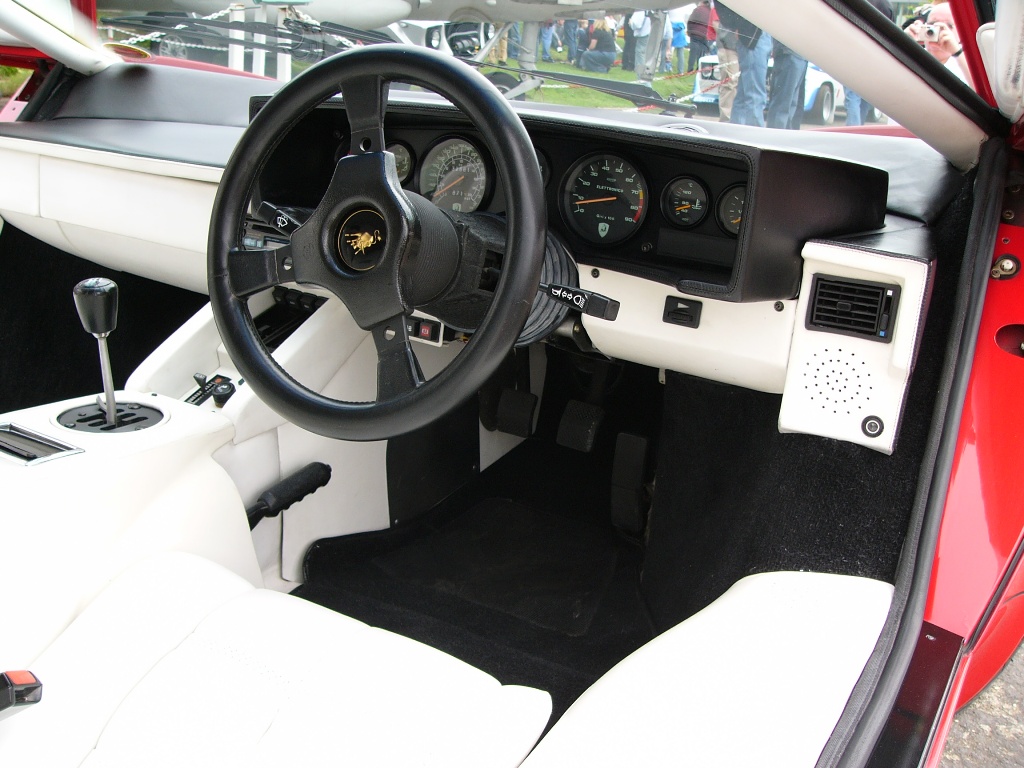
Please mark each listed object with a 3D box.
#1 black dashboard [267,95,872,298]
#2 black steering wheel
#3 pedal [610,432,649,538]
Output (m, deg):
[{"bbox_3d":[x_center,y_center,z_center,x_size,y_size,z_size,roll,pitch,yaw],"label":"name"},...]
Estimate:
[{"bbox_3d":[0.057,-0.272,1.365,0.670,0.175,0.420,13,20,25],"label":"black dashboard"},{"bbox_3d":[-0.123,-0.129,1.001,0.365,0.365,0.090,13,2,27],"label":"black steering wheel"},{"bbox_3d":[0.167,0.142,1.500,0.047,0.140,0.030,5,-3,25],"label":"pedal"}]

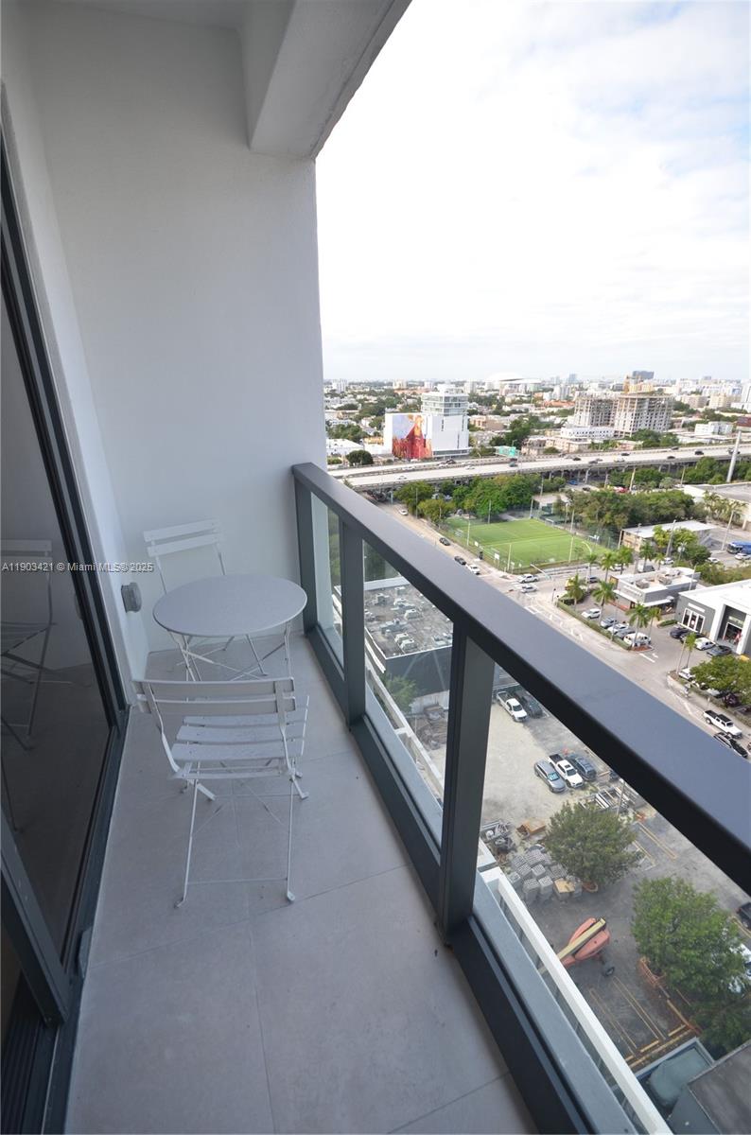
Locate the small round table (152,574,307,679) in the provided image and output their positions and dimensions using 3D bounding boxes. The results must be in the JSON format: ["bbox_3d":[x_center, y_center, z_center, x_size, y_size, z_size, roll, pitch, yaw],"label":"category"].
[{"bbox_3d":[-0.595,0.471,2.109,0.600,0.710,0.600,0,22,0],"label":"small round table"}]

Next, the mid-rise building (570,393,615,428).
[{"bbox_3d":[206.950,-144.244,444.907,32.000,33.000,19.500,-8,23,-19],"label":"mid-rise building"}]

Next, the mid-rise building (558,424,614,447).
[{"bbox_3d":[180.083,-114.509,401.218,40.000,10.500,17.000,-8,23,-19],"label":"mid-rise building"}]

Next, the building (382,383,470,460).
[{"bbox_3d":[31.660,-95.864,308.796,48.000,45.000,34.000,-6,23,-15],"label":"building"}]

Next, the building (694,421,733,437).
[{"bbox_3d":[304.959,-125.200,425.742,24.000,12.000,16.500,-8,23,-19],"label":"building"}]

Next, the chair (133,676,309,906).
[{"bbox_3d":[-0.455,0.619,1.581,0.420,0.830,0.480,-1,22,-3],"label":"chair"}]

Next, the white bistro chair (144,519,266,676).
[{"bbox_3d":[-0.915,0.233,2.552,0.420,0.820,0.470,-17,28,-37],"label":"white bistro chair"}]

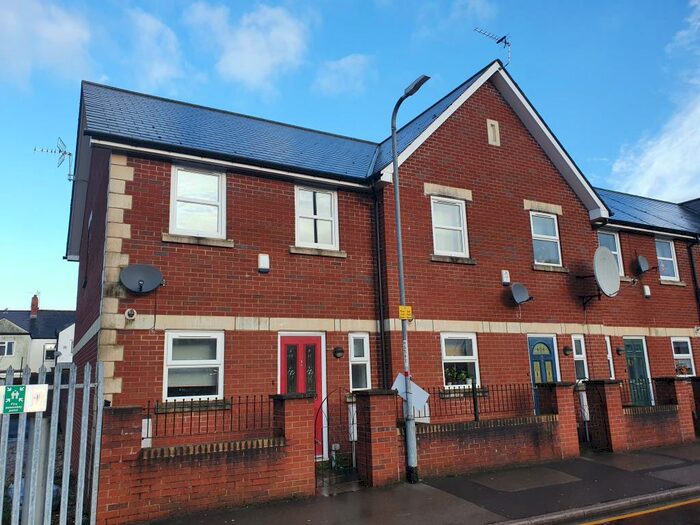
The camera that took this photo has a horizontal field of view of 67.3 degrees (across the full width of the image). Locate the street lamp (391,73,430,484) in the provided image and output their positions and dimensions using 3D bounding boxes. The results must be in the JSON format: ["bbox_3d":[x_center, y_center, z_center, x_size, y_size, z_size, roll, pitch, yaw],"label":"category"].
[{"bbox_3d":[1.046,0.140,7.824,0.220,6.040,1.070,5,-13,-29],"label":"street lamp"}]

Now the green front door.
[{"bbox_3d":[7.454,2.994,13.547,0.830,2.030,0.070,5,-13,-29],"label":"green front door"}]

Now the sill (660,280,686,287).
[{"bbox_3d":[8.737,0.578,14.274,1.130,0.130,0.150,5,-14,-28],"label":"sill"}]

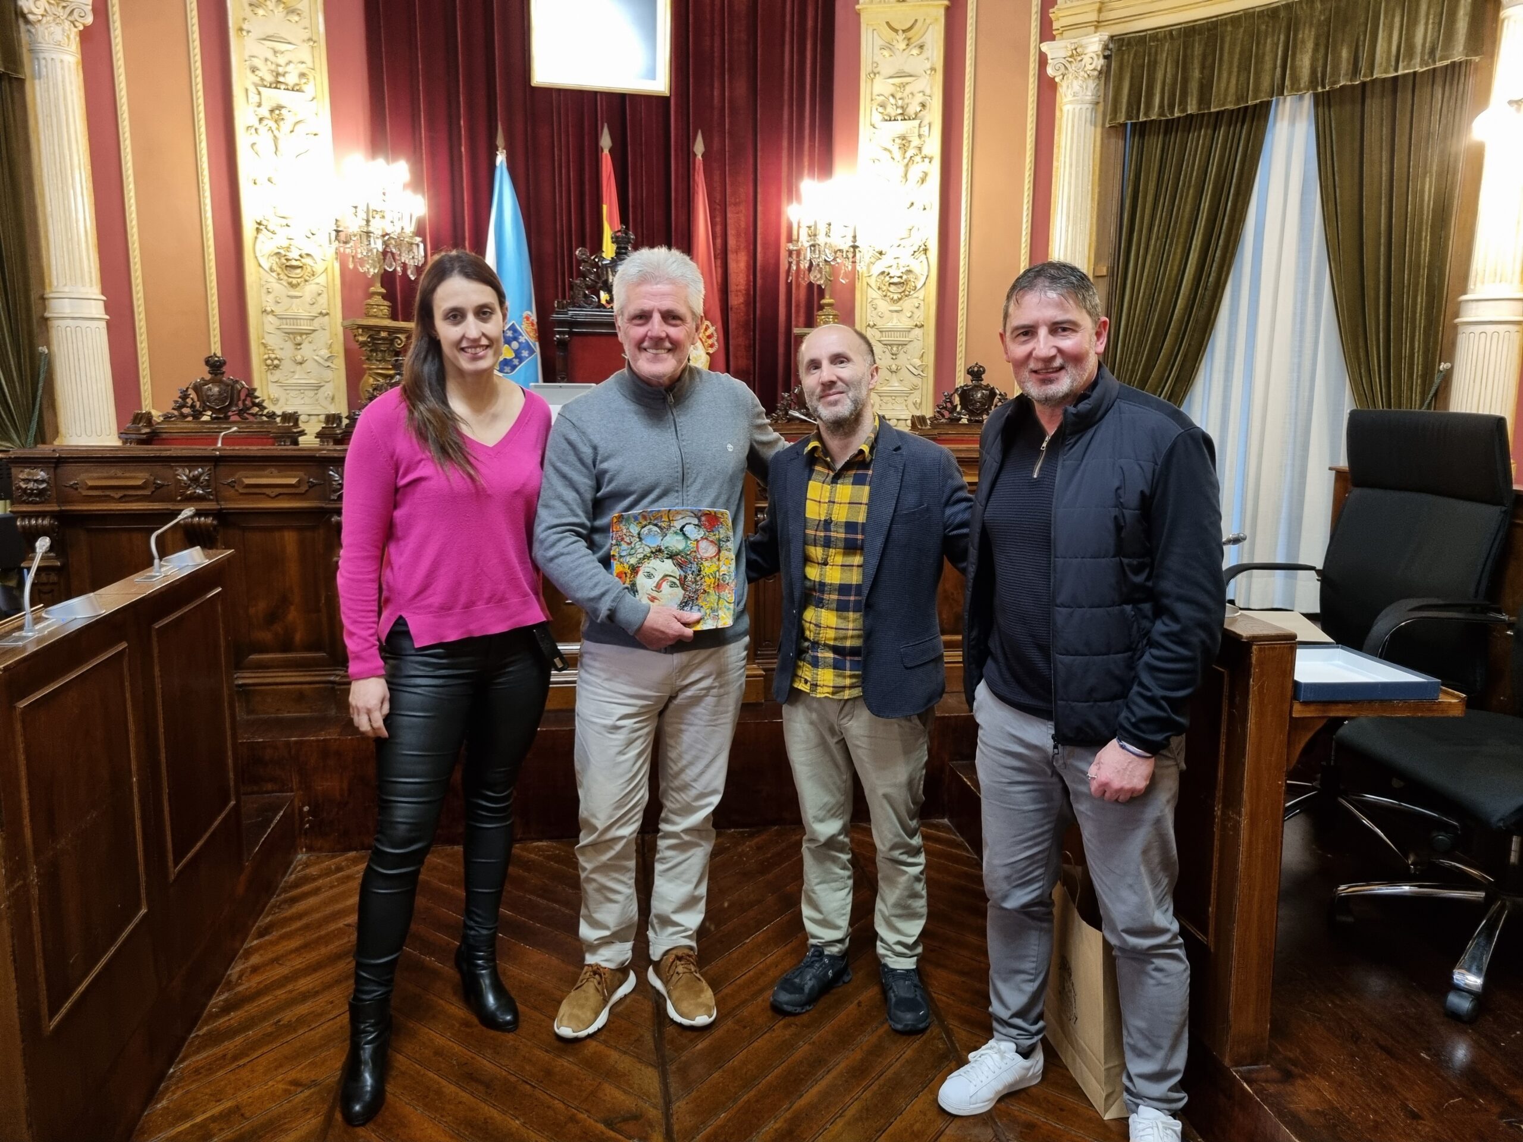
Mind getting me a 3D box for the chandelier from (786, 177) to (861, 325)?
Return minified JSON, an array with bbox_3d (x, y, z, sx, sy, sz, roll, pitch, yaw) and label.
[{"bbox_3d":[0.349,-1.674,6.063,0.450,0.800,0.450,-1,9,-9],"label":"chandelier"}]

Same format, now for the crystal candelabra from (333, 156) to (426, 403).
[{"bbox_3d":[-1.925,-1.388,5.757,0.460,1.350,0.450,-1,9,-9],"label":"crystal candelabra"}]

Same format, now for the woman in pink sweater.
[{"bbox_3d":[-0.687,0.215,2.484,0.500,1.775,0.440,-2,9,-13],"label":"woman in pink sweater"}]

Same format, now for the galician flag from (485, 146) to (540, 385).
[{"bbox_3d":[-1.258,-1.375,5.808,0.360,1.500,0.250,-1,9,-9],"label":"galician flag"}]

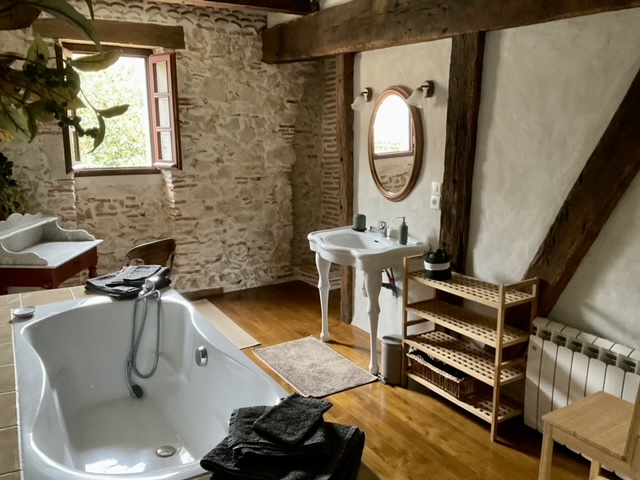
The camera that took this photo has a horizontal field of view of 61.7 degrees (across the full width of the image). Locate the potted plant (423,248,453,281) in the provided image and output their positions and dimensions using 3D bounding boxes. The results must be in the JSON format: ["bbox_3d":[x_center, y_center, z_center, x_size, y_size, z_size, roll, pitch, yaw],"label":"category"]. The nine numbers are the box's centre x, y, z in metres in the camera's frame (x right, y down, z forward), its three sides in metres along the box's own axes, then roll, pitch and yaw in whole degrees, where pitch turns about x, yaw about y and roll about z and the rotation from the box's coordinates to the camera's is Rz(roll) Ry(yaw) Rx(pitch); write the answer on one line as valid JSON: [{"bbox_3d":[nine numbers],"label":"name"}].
[{"bbox_3d":[0.678,0.126,3.072,0.160,0.170,0.160,0,12,0],"label":"potted plant"}]

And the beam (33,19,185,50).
[{"bbox_3d":[-1.696,-1.667,4.351,1.140,0.180,0.170,-7,13,-29],"label":"beam"}]

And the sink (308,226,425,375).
[{"bbox_3d":[0.230,0.387,3.768,0.550,0.790,0.840,-7,13,-29],"label":"sink"}]

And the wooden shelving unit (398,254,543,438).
[{"bbox_3d":[0.786,0.538,2.936,0.262,0.800,0.700,-7,13,-31],"label":"wooden shelving unit"}]

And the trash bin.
[{"bbox_3d":[0.448,0.736,3.334,0.185,0.270,0.160,-11,15,-43],"label":"trash bin"}]

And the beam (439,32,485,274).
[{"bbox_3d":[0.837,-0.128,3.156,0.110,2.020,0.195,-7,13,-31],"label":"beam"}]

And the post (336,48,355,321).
[{"bbox_3d":[0.224,-0.349,4.158,0.110,2.070,0.125,-7,13,-31],"label":"post"}]

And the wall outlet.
[{"bbox_3d":[0.713,-0.232,3.309,0.025,0.082,0.080,-7,13,-31],"label":"wall outlet"}]

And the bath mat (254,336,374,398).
[{"bbox_3d":[-0.061,0.814,3.591,0.490,0.016,0.810,-7,13,-31],"label":"bath mat"}]

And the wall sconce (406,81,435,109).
[{"bbox_3d":[0.588,-0.878,3.228,0.175,0.160,0.105,-7,13,-31],"label":"wall sconce"}]

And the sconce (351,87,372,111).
[{"bbox_3d":[0.288,-0.995,3.764,0.175,0.170,0.105,-7,13,-29],"label":"sconce"}]

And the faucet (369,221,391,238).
[{"bbox_3d":[0.405,-0.071,3.686,0.150,0.105,0.055,-7,13,-31],"label":"faucet"}]

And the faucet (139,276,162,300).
[{"bbox_3d":[-1.021,0.274,3.171,0.080,0.120,0.150,1,11,8],"label":"faucet"}]

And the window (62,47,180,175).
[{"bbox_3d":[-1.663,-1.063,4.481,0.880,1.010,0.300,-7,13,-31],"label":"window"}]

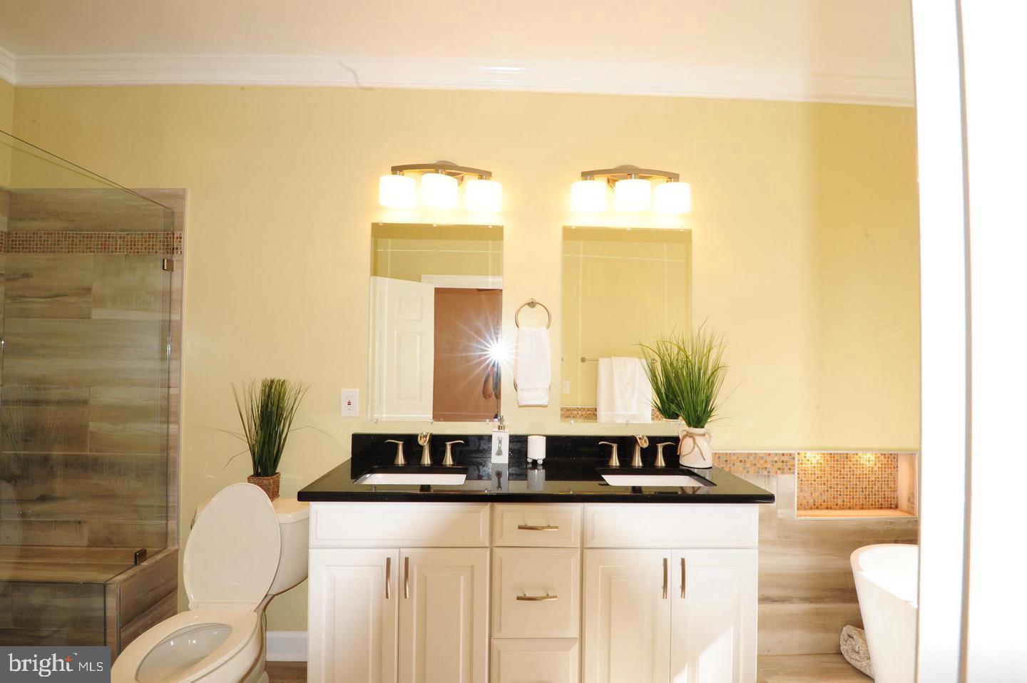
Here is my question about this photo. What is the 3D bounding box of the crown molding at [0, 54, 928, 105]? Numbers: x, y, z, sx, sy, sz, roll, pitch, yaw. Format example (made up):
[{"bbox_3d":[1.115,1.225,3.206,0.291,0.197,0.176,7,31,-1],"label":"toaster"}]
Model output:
[{"bbox_3d":[-0.177,-1.234,1.968,4.245,0.092,0.085,1,-2,-2],"label":"crown molding"}]

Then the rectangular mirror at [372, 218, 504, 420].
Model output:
[{"bbox_3d":[-0.349,-0.088,1.951,0.605,0.902,0.020,1,-2,-2],"label":"rectangular mirror"}]

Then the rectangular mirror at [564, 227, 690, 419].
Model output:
[{"bbox_3d":[0.525,-0.079,1.976,0.606,0.902,0.020,1,-2,-2],"label":"rectangular mirror"}]

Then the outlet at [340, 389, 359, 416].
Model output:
[{"bbox_3d":[-0.738,0.278,1.929,0.081,0.119,0.012,1,-2,-2],"label":"outlet"}]

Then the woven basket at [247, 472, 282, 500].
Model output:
[{"bbox_3d":[-1.053,0.619,1.813,0.097,0.106,0.097,1,-2,-2],"label":"woven basket"}]

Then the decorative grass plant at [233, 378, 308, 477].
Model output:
[{"bbox_3d":[-1.031,0.365,1.803,0.306,0.411,0.230,1,-2,-2],"label":"decorative grass plant"}]

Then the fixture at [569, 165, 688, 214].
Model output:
[{"bbox_3d":[0.523,-0.707,1.922,0.536,0.250,0.175,1,-2,-2],"label":"fixture"}]

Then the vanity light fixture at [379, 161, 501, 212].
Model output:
[{"bbox_3d":[-0.317,-0.711,1.898,0.535,0.256,0.175,1,-2,-2],"label":"vanity light fixture"}]

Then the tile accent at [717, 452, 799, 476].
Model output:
[{"bbox_3d":[1.109,0.564,1.971,0.393,0.105,0.012,1,-2,-2],"label":"tile accent"}]

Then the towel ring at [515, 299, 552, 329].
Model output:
[{"bbox_3d":[0.088,-0.107,1.941,0.164,0.159,0.066,1,-2,-2],"label":"towel ring"}]

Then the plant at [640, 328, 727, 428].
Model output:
[{"bbox_3d":[0.762,0.159,1.848,0.333,0.426,0.250,1,-2,-2],"label":"plant"}]

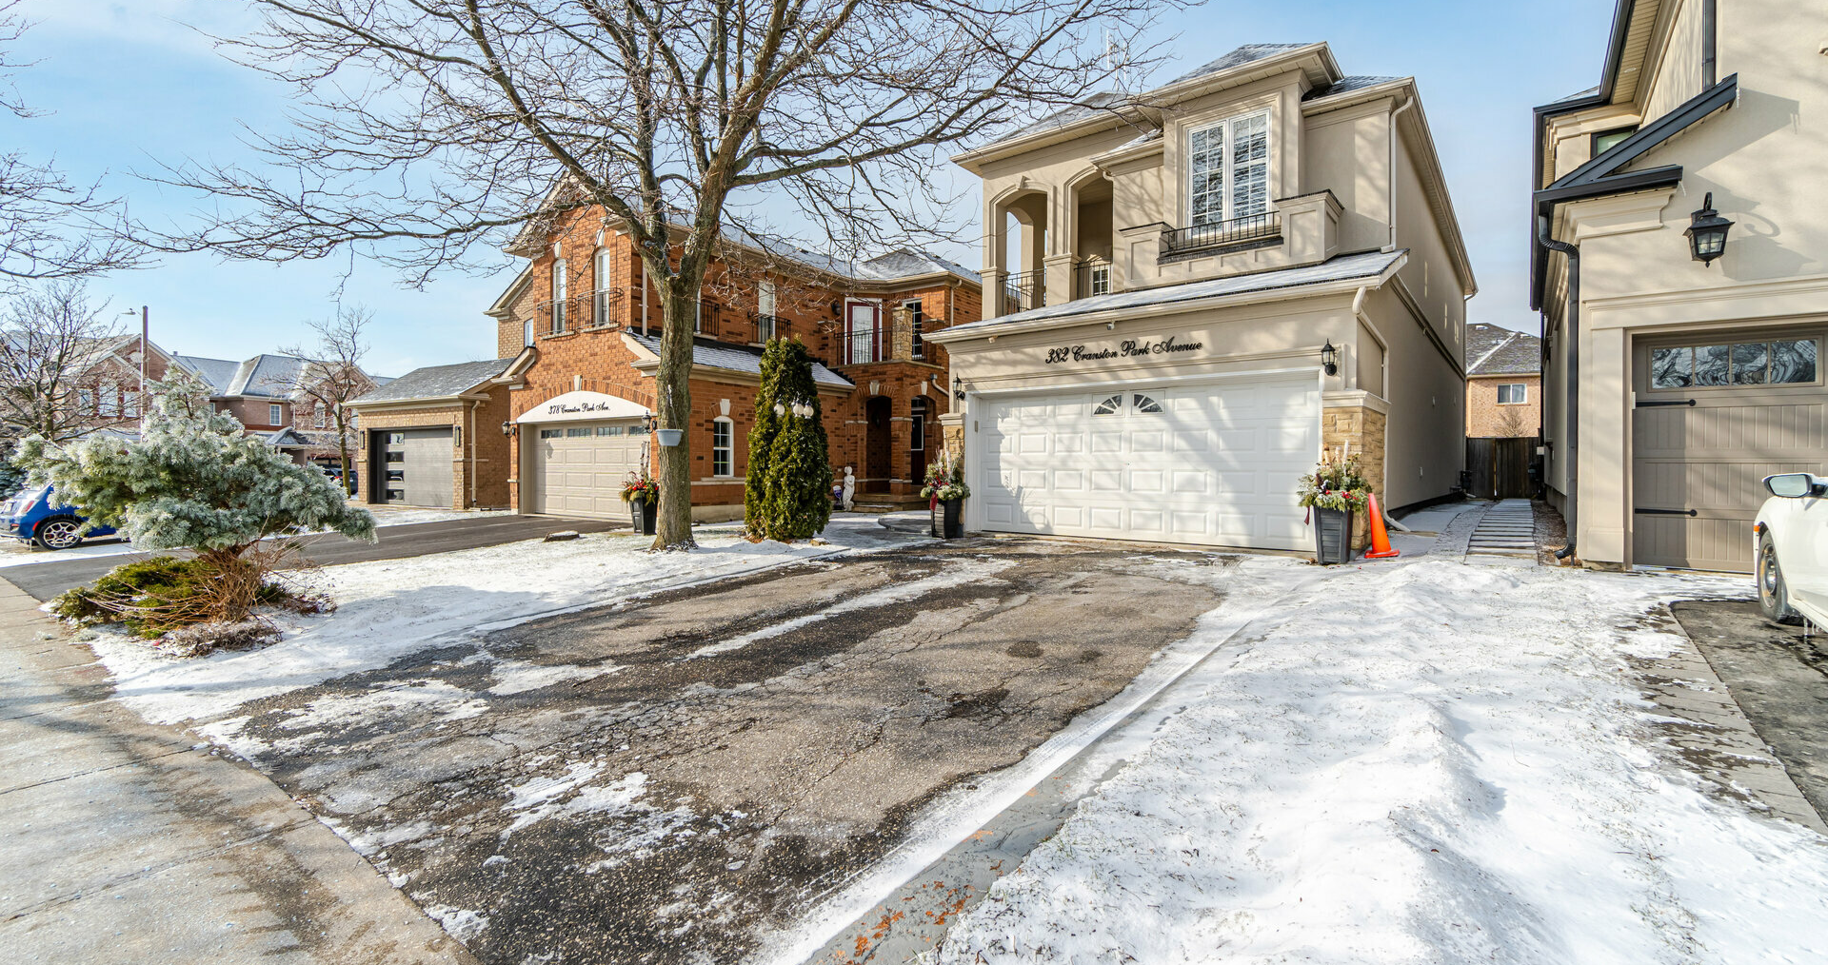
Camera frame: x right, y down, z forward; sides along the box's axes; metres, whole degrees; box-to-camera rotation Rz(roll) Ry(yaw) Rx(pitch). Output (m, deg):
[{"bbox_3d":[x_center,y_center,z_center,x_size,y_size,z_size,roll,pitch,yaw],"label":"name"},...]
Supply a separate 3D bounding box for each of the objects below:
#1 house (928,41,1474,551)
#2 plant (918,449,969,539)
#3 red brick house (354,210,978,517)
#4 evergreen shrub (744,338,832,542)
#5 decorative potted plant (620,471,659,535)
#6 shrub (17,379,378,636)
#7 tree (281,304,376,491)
[{"bbox_3d":[7.416,-3.194,16.165,6.550,7.900,16.250,1,1,39],"label":"house"},{"bbox_3d":[0.450,0.188,11.150,0.700,1.270,0.700,1,1,39],"label":"plant"},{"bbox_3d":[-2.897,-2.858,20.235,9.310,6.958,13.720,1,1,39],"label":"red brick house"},{"bbox_3d":[-1.925,-0.664,11.600,1.350,3.050,1.300,0,1,0],"label":"evergreen shrub"},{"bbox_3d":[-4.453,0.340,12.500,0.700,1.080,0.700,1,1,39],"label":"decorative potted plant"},{"bbox_3d":[-6.490,0.140,7.100,2.500,2.350,2.400,1,1,39],"label":"shrub"},{"bbox_3d":[-21.526,-3.073,28.000,2.900,7.100,2.900,1,1,39],"label":"tree"}]

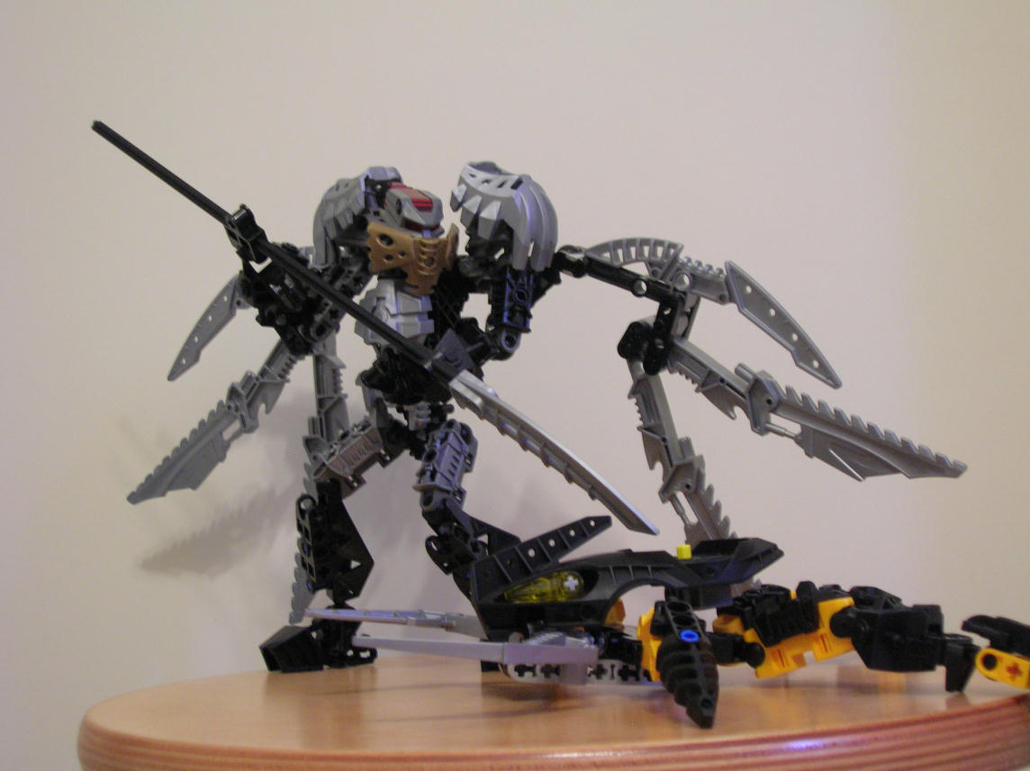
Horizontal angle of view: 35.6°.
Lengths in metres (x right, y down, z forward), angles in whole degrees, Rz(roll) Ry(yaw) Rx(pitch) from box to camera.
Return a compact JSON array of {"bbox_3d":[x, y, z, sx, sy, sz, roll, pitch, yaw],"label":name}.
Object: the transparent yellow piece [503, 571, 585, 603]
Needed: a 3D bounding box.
[{"bbox_3d":[0.010,0.068,0.537,0.028,0.009,0.009,-9,-5,-4],"label":"transparent yellow piece"}]

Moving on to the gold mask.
[{"bbox_3d":[-0.037,-0.050,0.630,0.041,0.028,0.016,1,-1,-32],"label":"gold mask"}]

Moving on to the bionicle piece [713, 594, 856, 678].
[{"bbox_3d":[0.089,0.083,0.532,0.039,0.018,0.023,-15,0,-21],"label":"bionicle piece"}]

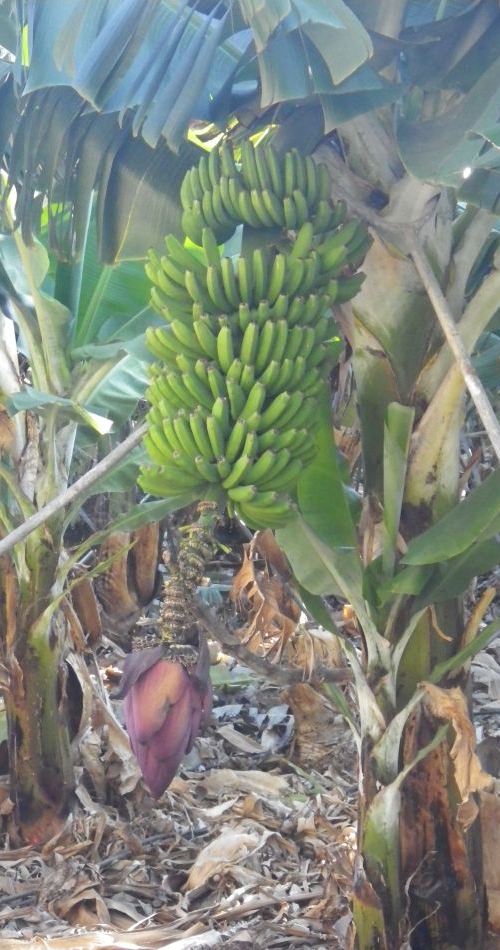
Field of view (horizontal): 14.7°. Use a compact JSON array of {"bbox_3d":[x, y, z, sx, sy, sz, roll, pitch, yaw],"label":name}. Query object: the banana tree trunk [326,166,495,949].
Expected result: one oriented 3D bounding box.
[{"bbox_3d":[0.391,0.176,4.700,0.380,1.950,0.360,0,3,0],"label":"banana tree trunk"}]

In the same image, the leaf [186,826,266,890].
[{"bbox_3d":[-0.072,1.088,5.500,0.215,0.110,0.270,0,3,0],"label":"leaf"}]

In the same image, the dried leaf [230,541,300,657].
[{"bbox_3d":[0.038,0.333,5.100,0.185,0.295,0.160,0,3,0],"label":"dried leaf"}]

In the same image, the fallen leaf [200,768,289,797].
[{"bbox_3d":[-0.018,1.031,6.500,0.295,0.065,0.150,0,3,0],"label":"fallen leaf"}]

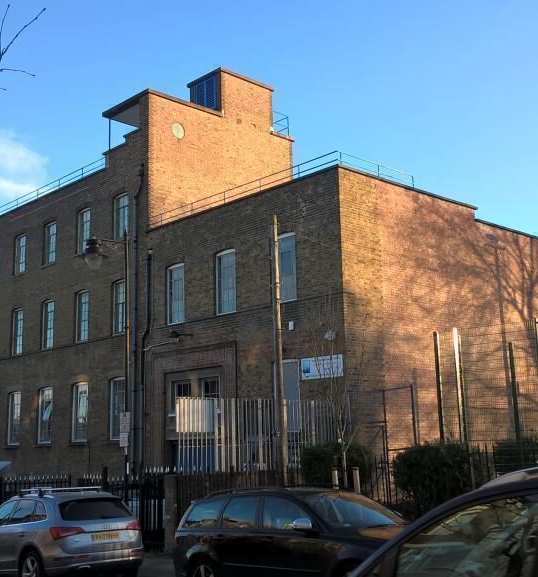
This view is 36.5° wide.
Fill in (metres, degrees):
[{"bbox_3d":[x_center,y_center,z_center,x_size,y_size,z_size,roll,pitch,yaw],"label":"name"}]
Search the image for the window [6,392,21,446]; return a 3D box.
[{"bbox_3d":[-10.663,5.473,34.284,0.150,2.200,1.070,8,-14,-44],"label":"window"}]

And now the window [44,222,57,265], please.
[{"bbox_3d":[-9.211,-1.876,34.309,0.150,1.830,1.000,9,-15,-44],"label":"window"}]

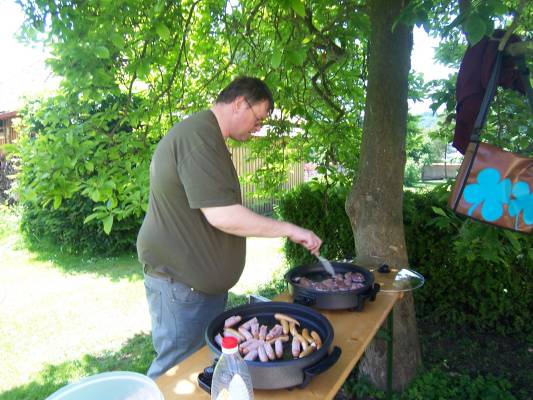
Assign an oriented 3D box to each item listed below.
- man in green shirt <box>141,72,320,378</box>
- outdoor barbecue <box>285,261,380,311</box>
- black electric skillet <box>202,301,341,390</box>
[{"bbox_3d":[-0.144,0.370,1.609,0.780,1.780,0.570,-4,9,-20],"label":"man in green shirt"},{"bbox_3d":[0.311,0.424,1.719,0.480,0.115,0.460,-1,8,0],"label":"outdoor barbecue"},{"bbox_3d":[0.006,0.501,1.216,0.490,0.115,0.470,-1,8,0],"label":"black electric skillet"}]

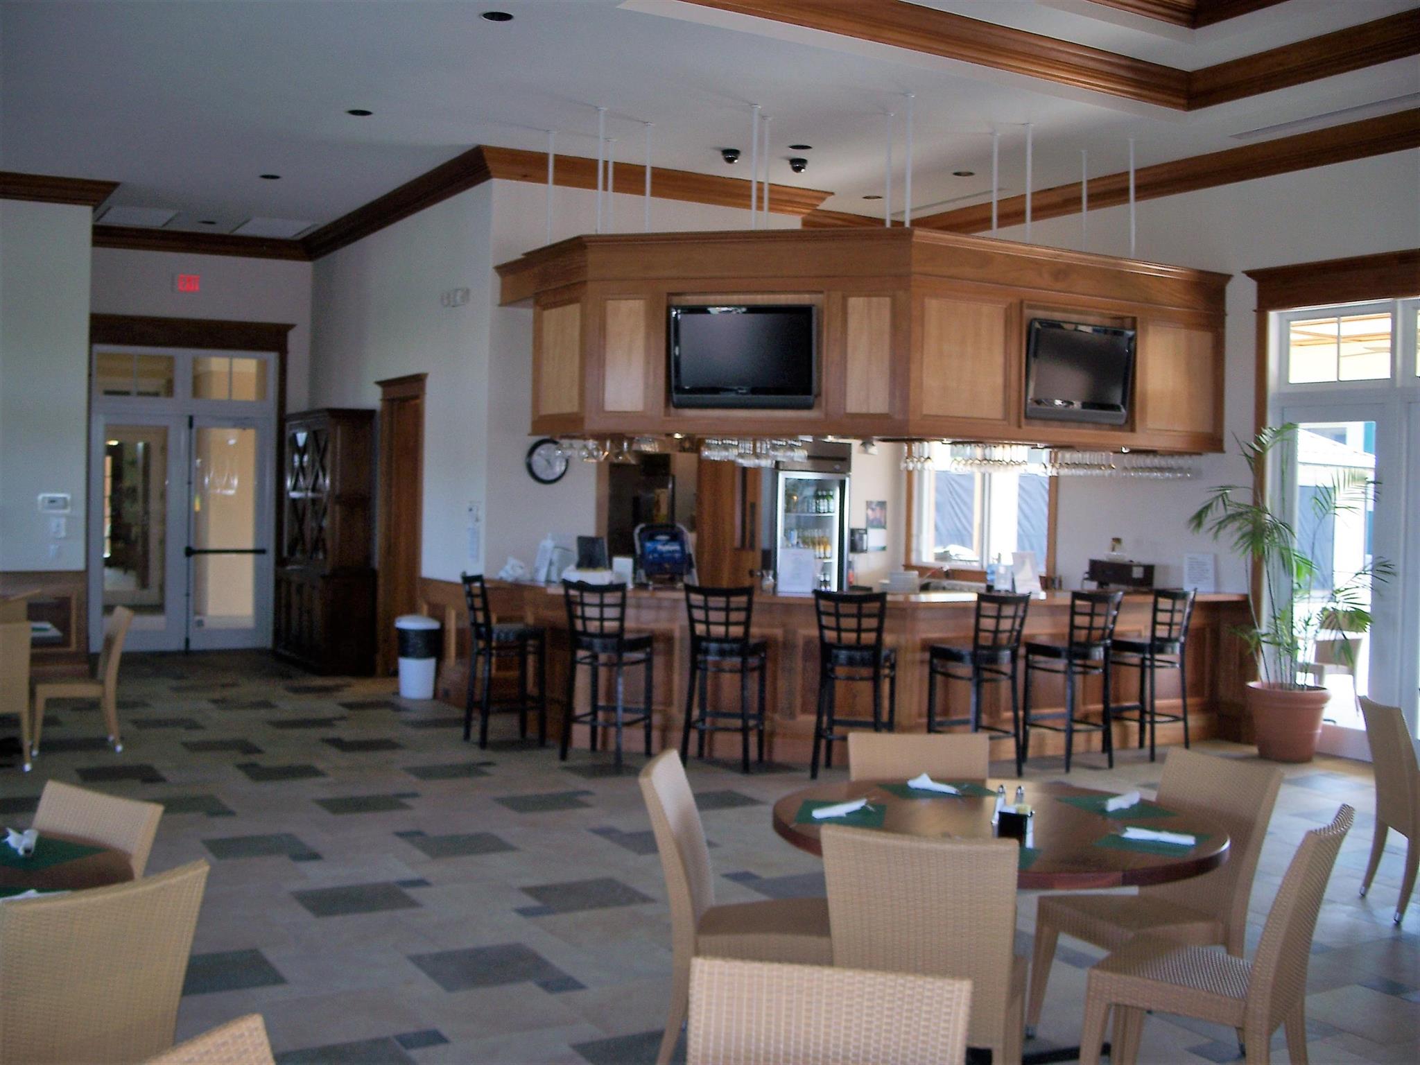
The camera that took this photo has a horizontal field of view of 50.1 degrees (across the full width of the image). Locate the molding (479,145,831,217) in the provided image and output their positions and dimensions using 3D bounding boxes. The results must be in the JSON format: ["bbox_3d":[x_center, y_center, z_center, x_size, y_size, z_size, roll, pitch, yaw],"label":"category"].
[{"bbox_3d":[-0.372,-2.687,11.708,3.110,0.210,0.190,0,2,-30],"label":"molding"}]

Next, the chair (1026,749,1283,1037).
[{"bbox_3d":[1.354,1.137,4.632,0.630,0.870,0.480,0,2,-30],"label":"chair"}]

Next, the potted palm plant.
[{"bbox_3d":[3.647,0.373,9.550,1.180,2.080,1.080,2,1,21],"label":"potted palm plant"}]

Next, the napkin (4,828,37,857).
[{"bbox_3d":[-1.578,0.707,3.495,0.085,0.045,0.140,1,1,-20],"label":"napkin"}]

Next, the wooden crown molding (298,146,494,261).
[{"bbox_3d":[-2.848,-2.755,13.145,0.170,0.200,4.900,0,2,-30],"label":"wooden crown molding"}]

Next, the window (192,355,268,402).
[{"bbox_3d":[-4.735,-1.512,14.973,0.770,0.440,0.060,0,2,-30],"label":"window"}]

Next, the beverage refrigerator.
[{"bbox_3d":[0.655,0.309,12.841,0.740,2.060,0.740,0,2,-30],"label":"beverage refrigerator"}]

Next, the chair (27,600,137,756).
[{"bbox_3d":[-3.970,0.912,9.546,0.640,0.870,0.480,0,2,-30],"label":"chair"}]

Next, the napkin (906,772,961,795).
[{"bbox_3d":[0.681,0.754,4.571,0.175,0.045,0.065,2,2,36],"label":"napkin"}]

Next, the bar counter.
[{"bbox_3d":[0.632,0.900,10.479,5.950,1.070,2.250,1,2,15],"label":"bar counter"}]

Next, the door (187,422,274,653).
[{"bbox_3d":[-4.847,0.011,15.365,0.880,2.370,0.060,0,2,-30],"label":"door"}]

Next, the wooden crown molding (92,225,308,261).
[{"bbox_3d":[-4.952,-2.798,14.654,2.320,0.200,0.170,0,2,-30],"label":"wooden crown molding"}]

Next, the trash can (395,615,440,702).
[{"bbox_3d":[-2.375,0.991,12.297,0.360,0.670,0.360,1,2,0],"label":"trash can"}]

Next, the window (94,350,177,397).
[{"bbox_3d":[-5.618,-1.534,14.814,0.790,0.450,0.060,0,2,-30],"label":"window"}]

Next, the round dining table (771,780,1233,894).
[{"bbox_3d":[0.826,1.204,4.483,1.340,0.750,1.340,1,2,0],"label":"round dining table"}]

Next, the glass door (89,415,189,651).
[{"bbox_3d":[-5.467,0.013,14.566,0.910,2.280,0.060,0,2,-30],"label":"glass door"}]

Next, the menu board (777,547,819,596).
[{"bbox_3d":[0.516,0.234,9.000,0.220,0.285,0.060,1,1,15],"label":"menu board"}]

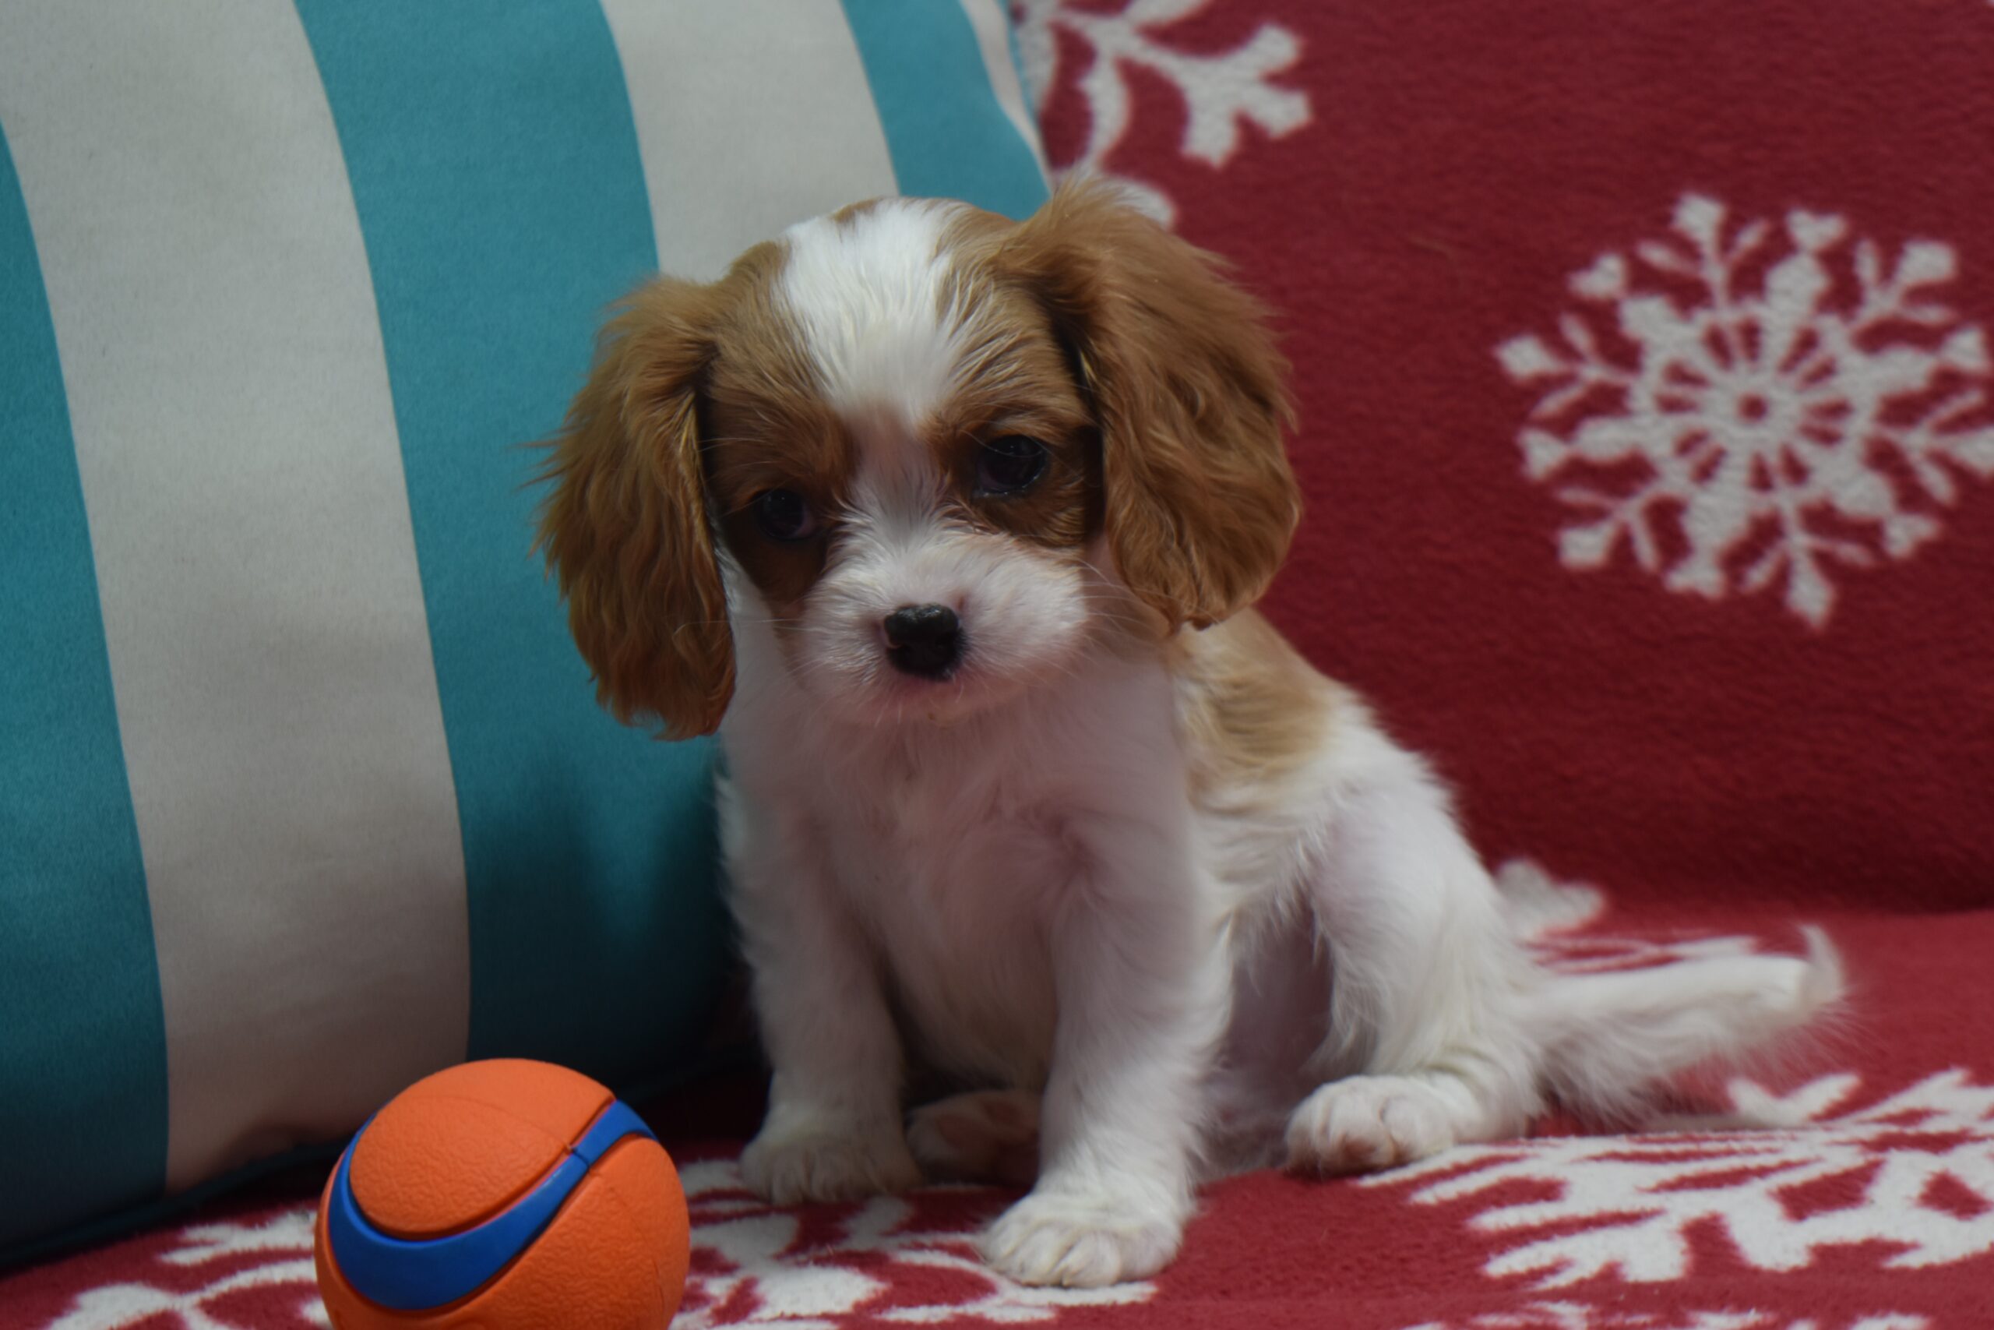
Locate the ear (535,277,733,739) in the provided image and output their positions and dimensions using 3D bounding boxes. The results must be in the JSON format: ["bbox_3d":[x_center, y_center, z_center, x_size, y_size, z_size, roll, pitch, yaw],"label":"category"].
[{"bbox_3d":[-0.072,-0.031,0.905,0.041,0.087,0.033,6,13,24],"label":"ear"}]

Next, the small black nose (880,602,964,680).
[{"bbox_3d":[-0.014,-0.005,0.863,0.015,0.013,0.011,-9,14,9],"label":"small black nose"}]

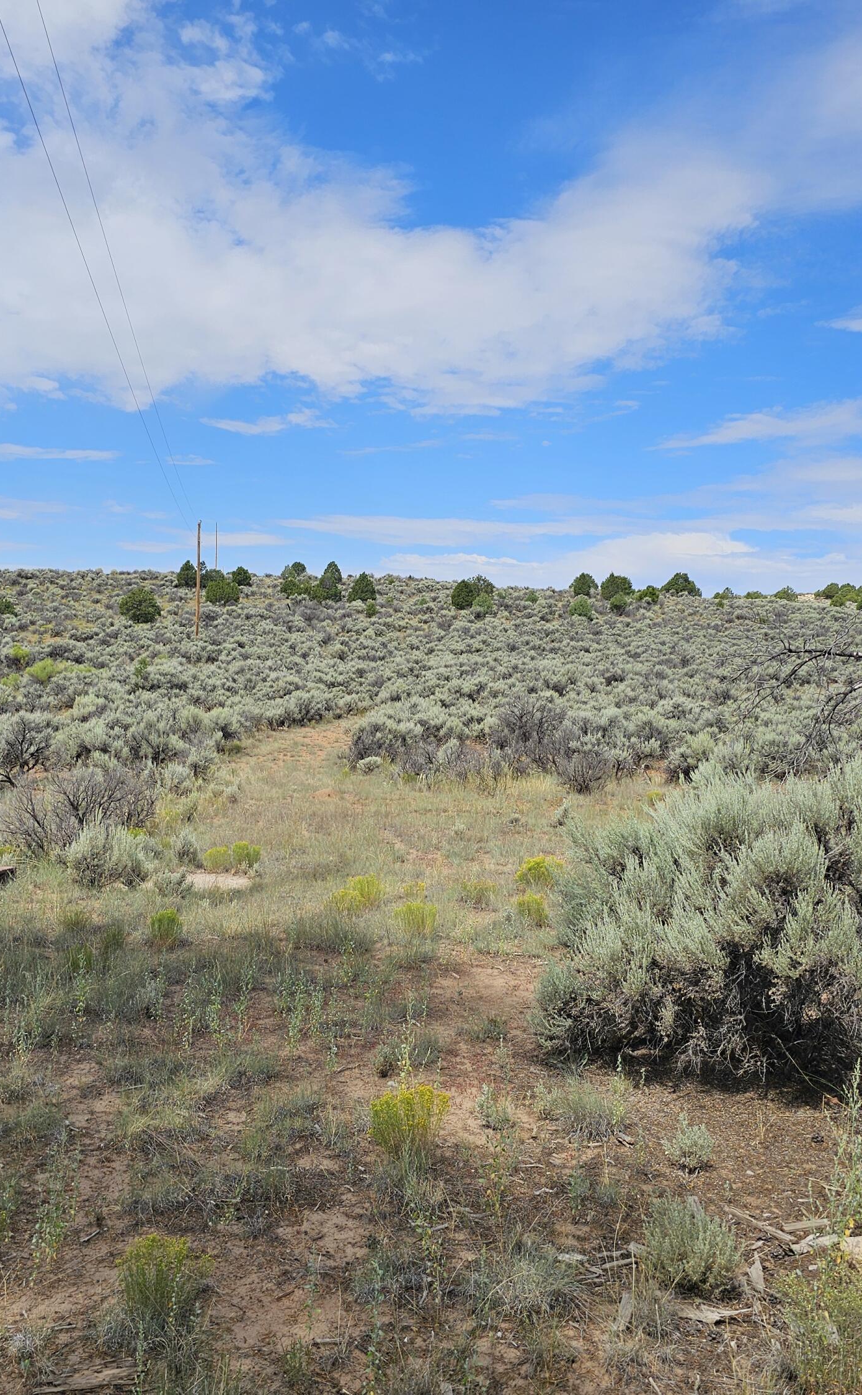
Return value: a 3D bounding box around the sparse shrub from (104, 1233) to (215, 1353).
[{"bbox_3d":[-0.667,1.443,3.049,0.270,0.246,0.243,1,1,-12],"label":"sparse shrub"}]

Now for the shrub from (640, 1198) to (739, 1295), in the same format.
[{"bbox_3d":[0.712,1.478,3.394,0.266,0.215,0.239,1,1,12],"label":"shrub"}]

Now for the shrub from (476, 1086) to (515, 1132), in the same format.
[{"bbox_3d":[0.232,1.495,4.484,0.140,0.160,0.130,1,1,0],"label":"shrub"}]

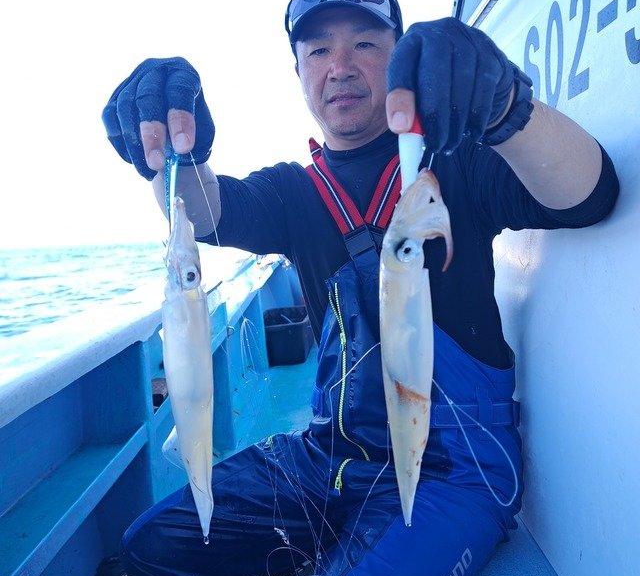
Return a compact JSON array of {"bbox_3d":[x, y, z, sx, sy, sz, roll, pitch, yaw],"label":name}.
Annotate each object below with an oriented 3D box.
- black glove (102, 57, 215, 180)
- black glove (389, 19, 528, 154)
[{"bbox_3d":[-0.137,-0.142,0.505,0.090,0.100,0.110,-1,5,14],"label":"black glove"},{"bbox_3d":[0.109,-0.158,0.470,0.098,0.100,0.120,-1,5,18],"label":"black glove"}]

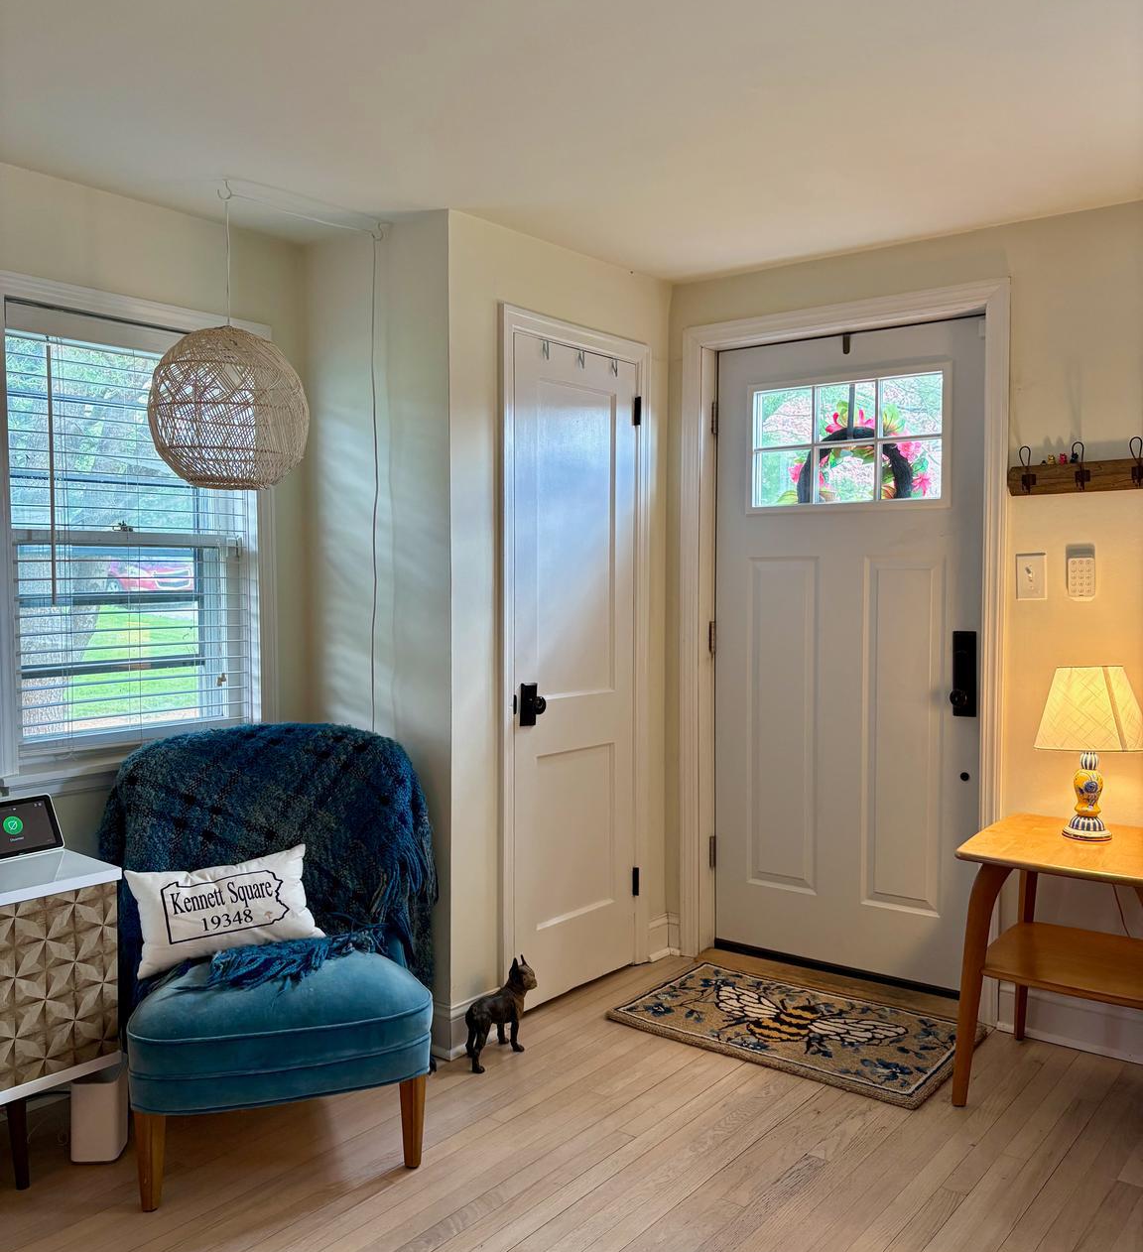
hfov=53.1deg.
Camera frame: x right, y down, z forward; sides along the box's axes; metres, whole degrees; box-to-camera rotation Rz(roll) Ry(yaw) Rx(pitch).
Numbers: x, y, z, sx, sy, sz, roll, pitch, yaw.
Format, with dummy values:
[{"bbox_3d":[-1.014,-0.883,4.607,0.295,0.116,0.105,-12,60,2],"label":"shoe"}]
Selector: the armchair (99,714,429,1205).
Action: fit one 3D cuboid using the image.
[{"bbox_3d":[-0.686,0.720,2.678,0.730,0.890,0.730,-1,3,-18],"label":"armchair"}]

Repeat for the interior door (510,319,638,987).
[{"bbox_3d":[0.006,0.143,3.512,0.050,1.960,0.605,2,3,38],"label":"interior door"}]

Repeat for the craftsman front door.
[{"bbox_3d":[0.866,0.103,3.613,0.910,2.020,0.050,2,3,38],"label":"craftsman front door"}]

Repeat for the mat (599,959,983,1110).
[{"bbox_3d":[0.644,1.132,3.275,0.920,0.020,0.600,2,3,38],"label":"mat"}]

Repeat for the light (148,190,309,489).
[{"bbox_3d":[-0.846,-0.708,2.816,0.395,0.720,0.395,2,3,38],"label":"light"}]

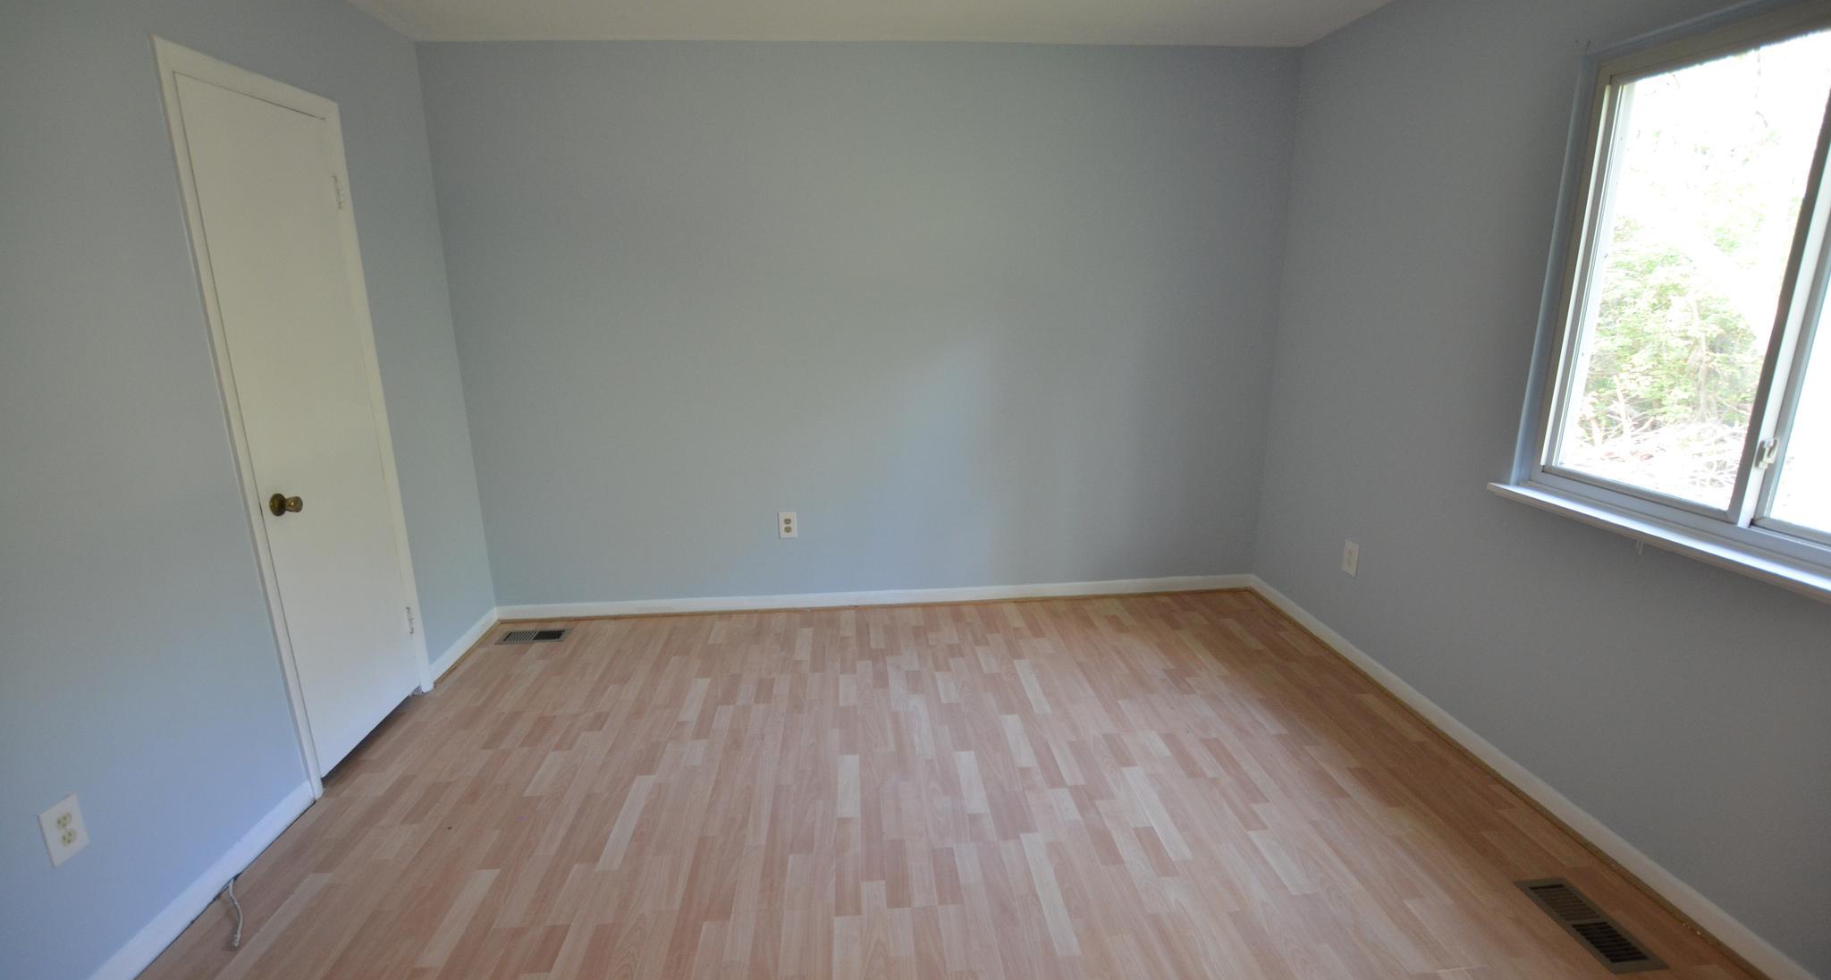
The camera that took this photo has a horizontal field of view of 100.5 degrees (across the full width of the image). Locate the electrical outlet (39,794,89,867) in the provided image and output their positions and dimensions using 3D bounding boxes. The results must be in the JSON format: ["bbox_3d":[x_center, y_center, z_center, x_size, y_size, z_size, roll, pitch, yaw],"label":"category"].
[{"bbox_3d":[-1.805,0.723,1.617,0.010,0.120,0.077,-2,15,-4],"label":"electrical outlet"}]

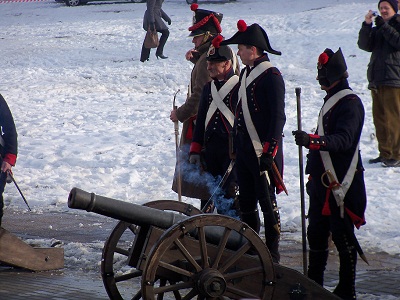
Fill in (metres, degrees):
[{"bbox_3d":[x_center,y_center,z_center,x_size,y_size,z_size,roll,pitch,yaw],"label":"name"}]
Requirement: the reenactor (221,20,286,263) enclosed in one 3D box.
[{"bbox_3d":[0.445,-0.075,18.600,0.480,1.880,0.560,-3,6,-32],"label":"reenactor"}]

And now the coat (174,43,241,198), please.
[{"bbox_3d":[0.059,-0.248,20.100,0.540,1.340,0.560,-1,5,-9],"label":"coat"}]

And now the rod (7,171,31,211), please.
[{"bbox_3d":[-1.400,0.317,18.500,0.025,0.400,0.025,-30,0,0],"label":"rod"}]

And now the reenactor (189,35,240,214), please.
[{"bbox_3d":[0.175,-0.060,19.250,0.560,1.740,0.420,3,6,28],"label":"reenactor"}]

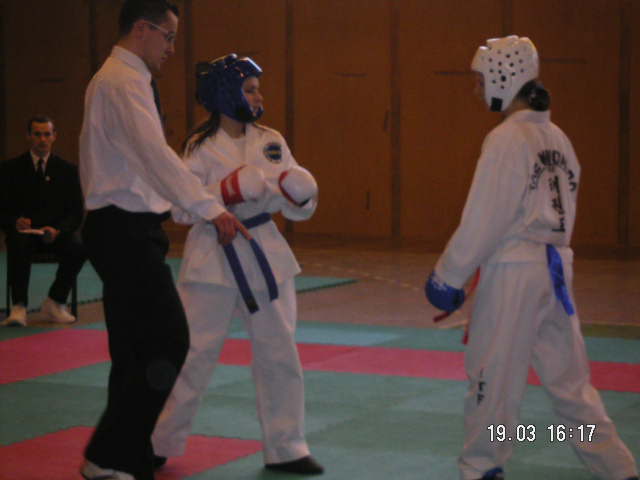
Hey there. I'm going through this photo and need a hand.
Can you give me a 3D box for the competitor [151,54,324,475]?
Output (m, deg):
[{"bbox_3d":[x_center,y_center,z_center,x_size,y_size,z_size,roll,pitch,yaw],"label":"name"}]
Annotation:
[{"bbox_3d":[-0.308,0.095,7.480,0.530,1.580,0.640,-3,5,-33],"label":"competitor"}]

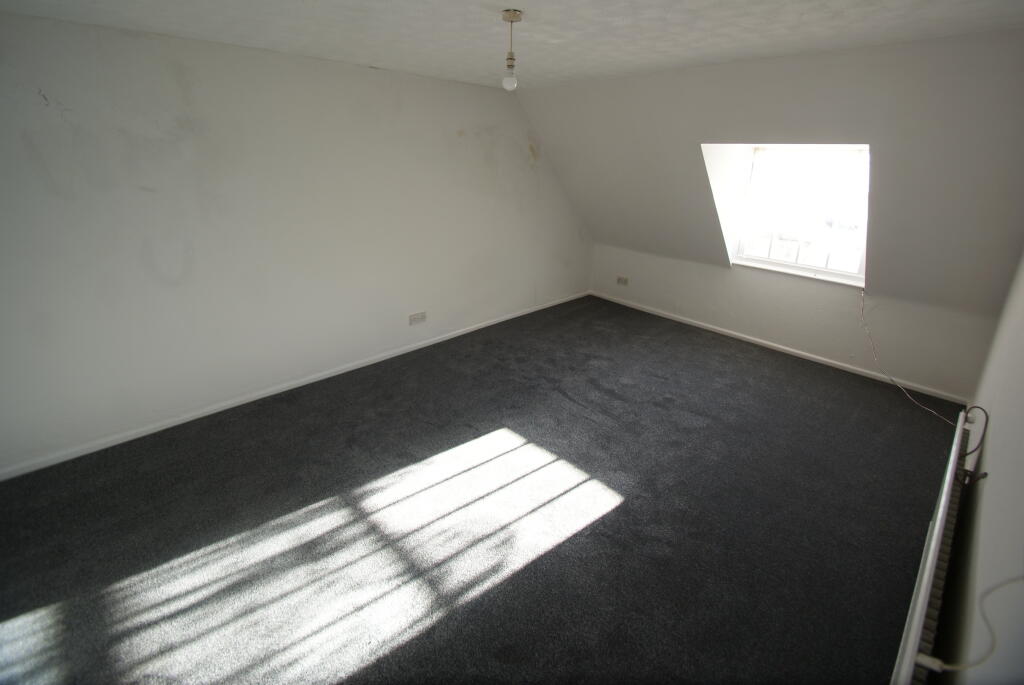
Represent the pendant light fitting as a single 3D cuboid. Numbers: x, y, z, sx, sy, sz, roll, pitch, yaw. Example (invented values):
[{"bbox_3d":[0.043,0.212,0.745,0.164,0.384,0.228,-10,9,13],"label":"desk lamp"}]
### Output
[{"bbox_3d":[0.000,-1.232,1.813,0.079,0.283,0.079,1,24,0],"label":"pendant light fitting"}]

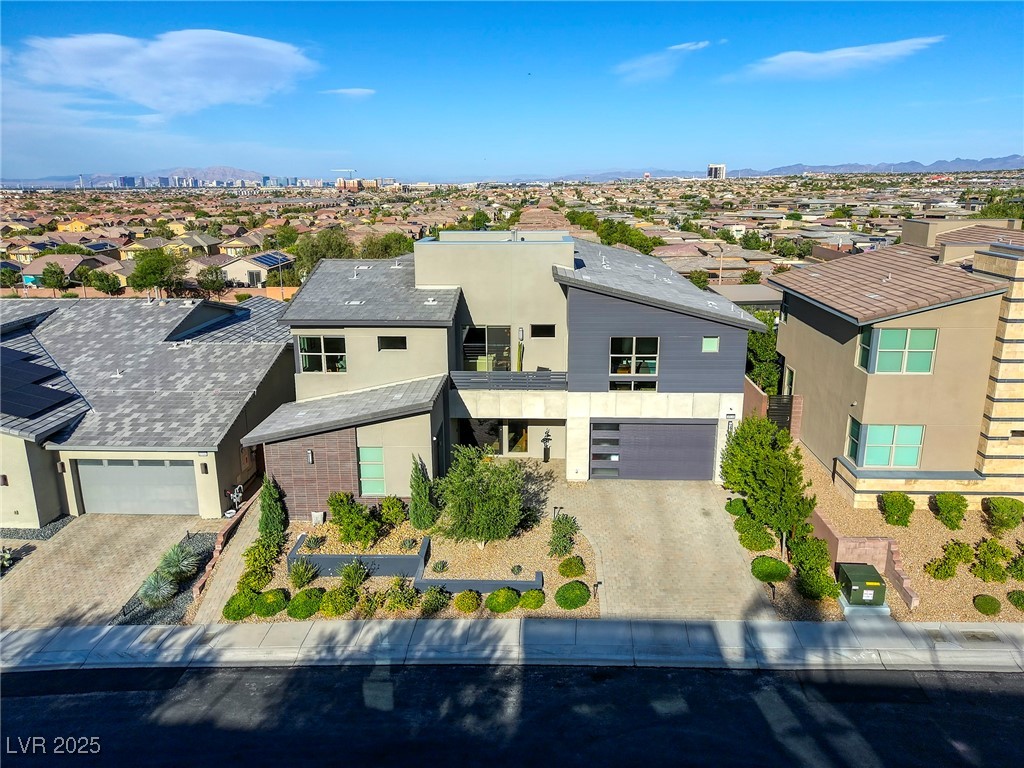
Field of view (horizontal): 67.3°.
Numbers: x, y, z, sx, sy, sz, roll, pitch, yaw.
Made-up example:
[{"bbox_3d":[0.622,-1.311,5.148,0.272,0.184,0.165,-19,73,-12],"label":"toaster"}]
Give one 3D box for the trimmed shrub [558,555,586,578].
[{"bbox_3d":[1.875,5.645,23.839,0.850,0.630,0.850,0,15,3],"label":"trimmed shrub"}]

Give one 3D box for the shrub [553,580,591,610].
[{"bbox_3d":[1.750,6.064,22.067,1.031,0.749,1.031,0,15,2],"label":"shrub"}]

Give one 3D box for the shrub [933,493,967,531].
[{"bbox_3d":[13.760,3.994,24.060,0.862,1.237,0.862,0,15,0],"label":"shrub"}]

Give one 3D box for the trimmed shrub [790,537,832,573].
[{"bbox_3d":[9.139,5.267,23.486,1.200,1.100,1.200,0,15,3],"label":"trimmed shrub"}]

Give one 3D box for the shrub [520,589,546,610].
[{"bbox_3d":[0.591,6.140,21.871,0.722,0.514,0.722,0,15,0],"label":"shrub"}]

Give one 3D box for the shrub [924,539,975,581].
[{"bbox_3d":[12.825,5.185,22.576,1.300,1.000,1.300,0,15,3],"label":"shrub"}]

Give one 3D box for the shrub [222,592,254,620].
[{"bbox_3d":[-7.887,6.422,22.208,0.860,0.745,0.860,0,15,2],"label":"shrub"}]

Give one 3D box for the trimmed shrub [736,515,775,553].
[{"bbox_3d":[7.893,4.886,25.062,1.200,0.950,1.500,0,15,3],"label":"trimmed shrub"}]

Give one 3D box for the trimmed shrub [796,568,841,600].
[{"bbox_3d":[8.912,5.828,22.378,1.195,0.784,1.195,0,15,2],"label":"trimmed shrub"}]

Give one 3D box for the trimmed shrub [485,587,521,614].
[{"bbox_3d":[-0.258,6.210,22.076,1.005,0.585,1.005,0,15,2],"label":"trimmed shrub"}]

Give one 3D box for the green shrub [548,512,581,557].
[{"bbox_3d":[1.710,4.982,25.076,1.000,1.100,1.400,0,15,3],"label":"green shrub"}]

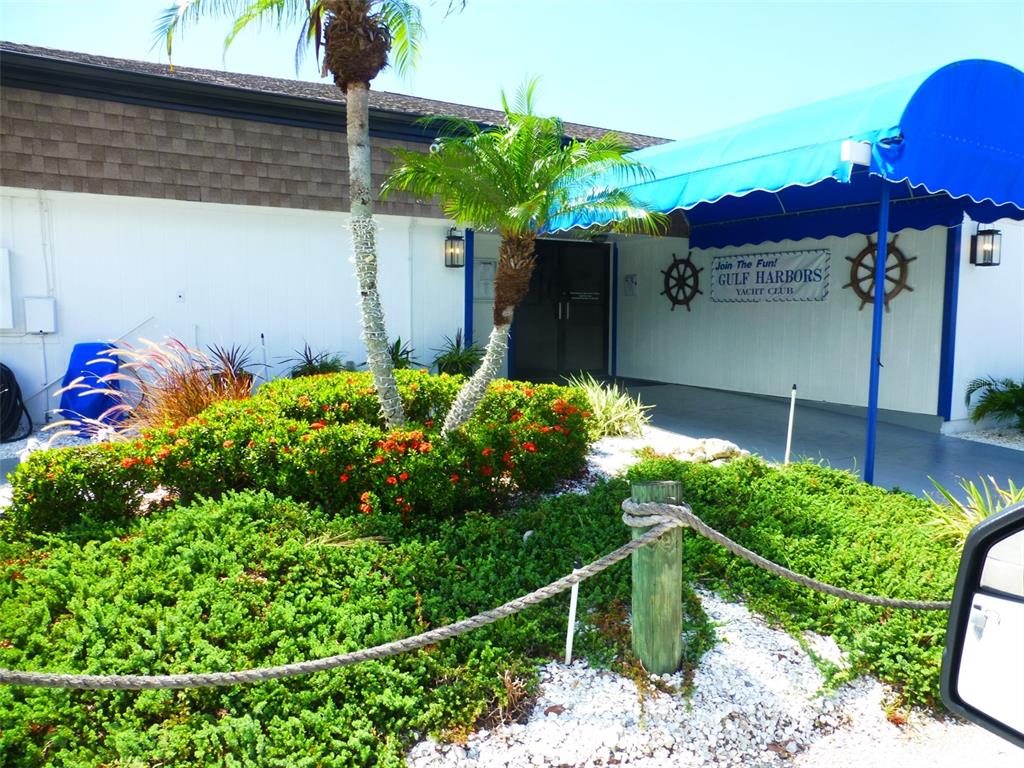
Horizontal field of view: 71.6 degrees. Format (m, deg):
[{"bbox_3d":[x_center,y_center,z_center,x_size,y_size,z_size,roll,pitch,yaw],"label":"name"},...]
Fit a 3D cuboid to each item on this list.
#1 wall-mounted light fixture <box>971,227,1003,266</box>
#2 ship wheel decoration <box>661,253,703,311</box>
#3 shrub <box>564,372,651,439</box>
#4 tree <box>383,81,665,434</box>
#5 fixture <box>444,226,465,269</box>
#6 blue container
[{"bbox_3d":[4.787,-1.395,7.173,0.165,0.420,0.215,-3,7,-31],"label":"wall-mounted light fixture"},{"bbox_3d":[2.474,-1.502,10.468,0.070,0.865,0.870,-3,7,-31],"label":"ship wheel decoration"},{"bbox_3d":[0.921,0.203,6.850,0.830,0.630,0.800,0,6,0],"label":"shrub"},{"bbox_3d":[0.091,-0.911,5.650,2.150,2.950,2.100,0,6,0],"label":"tree"},{"bbox_3d":[-0.650,-1.509,7.963,0.165,0.430,0.215,-3,7,-31],"label":"fixture"},{"bbox_3d":[-3.580,0.028,6.014,0.490,0.737,0.450,-3,7,-31],"label":"blue container"}]

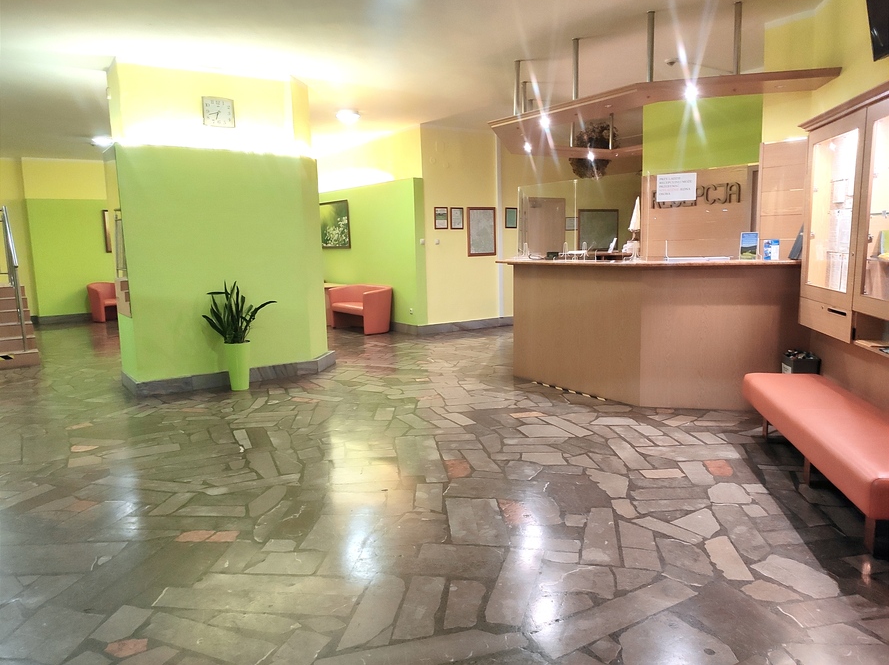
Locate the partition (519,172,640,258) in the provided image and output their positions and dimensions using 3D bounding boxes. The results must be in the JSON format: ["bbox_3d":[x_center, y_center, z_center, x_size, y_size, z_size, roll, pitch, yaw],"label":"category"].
[{"bbox_3d":[1.202,-1.033,6.194,0.050,0.730,1.680,-7,10,-31],"label":"partition"}]

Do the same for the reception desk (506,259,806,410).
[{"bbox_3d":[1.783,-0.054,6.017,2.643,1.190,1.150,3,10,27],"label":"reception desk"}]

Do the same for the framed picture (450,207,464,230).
[{"bbox_3d":[0.192,-1.665,9.766,0.225,0.314,0.025,-7,10,-31],"label":"framed picture"}]

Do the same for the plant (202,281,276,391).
[{"bbox_3d":[-1.992,0.035,6.489,0.660,1.060,0.500,-1,9,0],"label":"plant"}]

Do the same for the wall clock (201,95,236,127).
[{"bbox_3d":[-2.207,-2.158,6.547,0.300,0.280,0.040,-6,10,-30],"label":"wall clock"}]

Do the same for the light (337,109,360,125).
[{"bbox_3d":[-1.193,-2.667,8.302,0.300,0.120,0.300,-1,9,0],"label":"light"}]

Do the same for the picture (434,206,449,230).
[{"bbox_3d":[-0.035,-1.645,9.627,0.232,0.312,0.025,-7,10,-31],"label":"picture"}]

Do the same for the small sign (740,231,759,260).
[{"bbox_3d":[2.437,-0.689,5.330,0.145,0.225,0.050,1,9,18],"label":"small sign"}]

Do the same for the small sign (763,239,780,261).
[{"bbox_3d":[2.597,-0.653,5.299,0.132,0.168,0.040,1,9,18],"label":"small sign"}]

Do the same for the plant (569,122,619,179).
[{"bbox_3d":[1.995,-2.437,8.941,0.610,0.730,0.560,-1,9,0],"label":"plant"}]

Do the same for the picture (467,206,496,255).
[{"bbox_3d":[0.572,-1.505,10.024,0.515,0.726,0.030,-7,10,-31],"label":"picture"}]

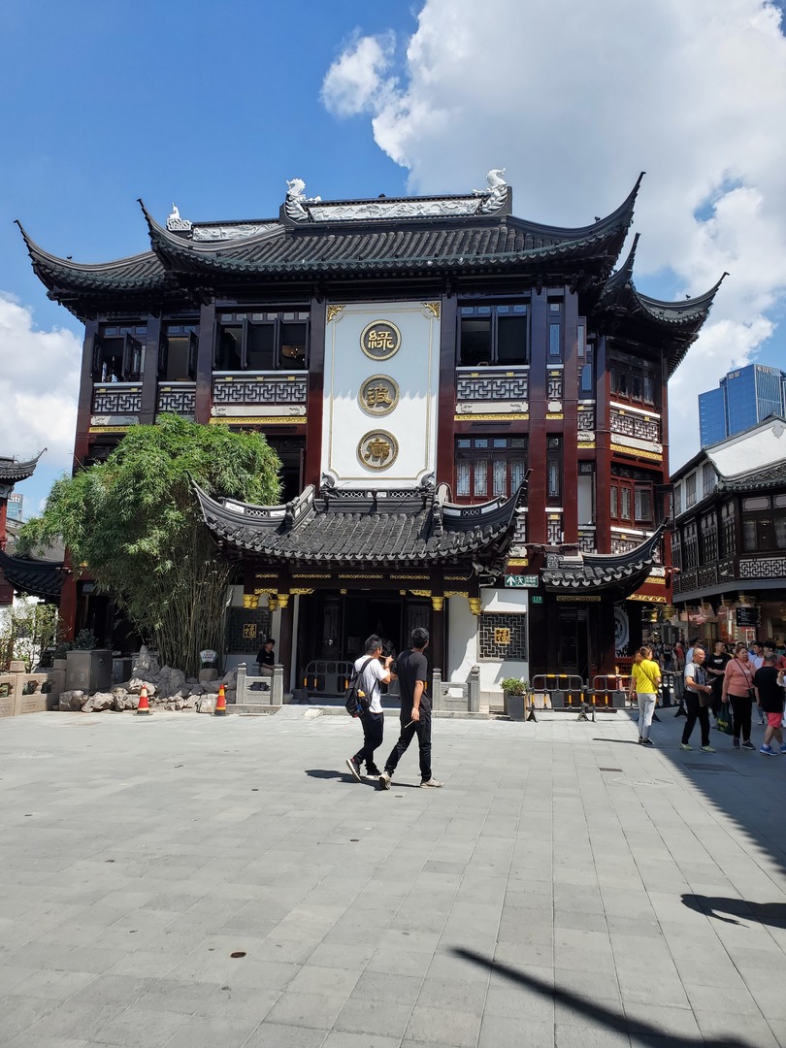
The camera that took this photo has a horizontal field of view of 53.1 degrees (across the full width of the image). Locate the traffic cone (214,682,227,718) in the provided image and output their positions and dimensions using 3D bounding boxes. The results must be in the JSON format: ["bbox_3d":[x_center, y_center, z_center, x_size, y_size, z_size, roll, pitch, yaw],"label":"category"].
[{"bbox_3d":[-3.542,3.611,16.231,0.380,0.650,0.380,3,-9,-13],"label":"traffic cone"}]

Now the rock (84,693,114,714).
[{"bbox_3d":[-6.138,3.690,16.447,0.640,0.420,0.500,5,-9,-20],"label":"rock"}]

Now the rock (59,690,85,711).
[{"bbox_3d":[-6.987,3.837,17.150,0.540,0.450,0.480,0,-8,7],"label":"rock"}]

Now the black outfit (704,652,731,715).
[{"bbox_3d":[7.057,3.530,17.091,0.520,1.360,0.350,-2,-9,23],"label":"black outfit"}]

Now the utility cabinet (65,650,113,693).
[{"bbox_3d":[-6.933,3.451,18.042,0.570,1.080,0.940,0,-9,6],"label":"utility cabinet"}]

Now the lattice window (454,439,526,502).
[{"bbox_3d":[2.461,-1.321,19.671,1.799,1.804,0.120,0,-9,6],"label":"lattice window"}]

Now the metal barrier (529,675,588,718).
[{"bbox_3d":[3.550,3.741,16.950,1.300,0.980,0.450,3,-9,-13],"label":"metal barrier"}]

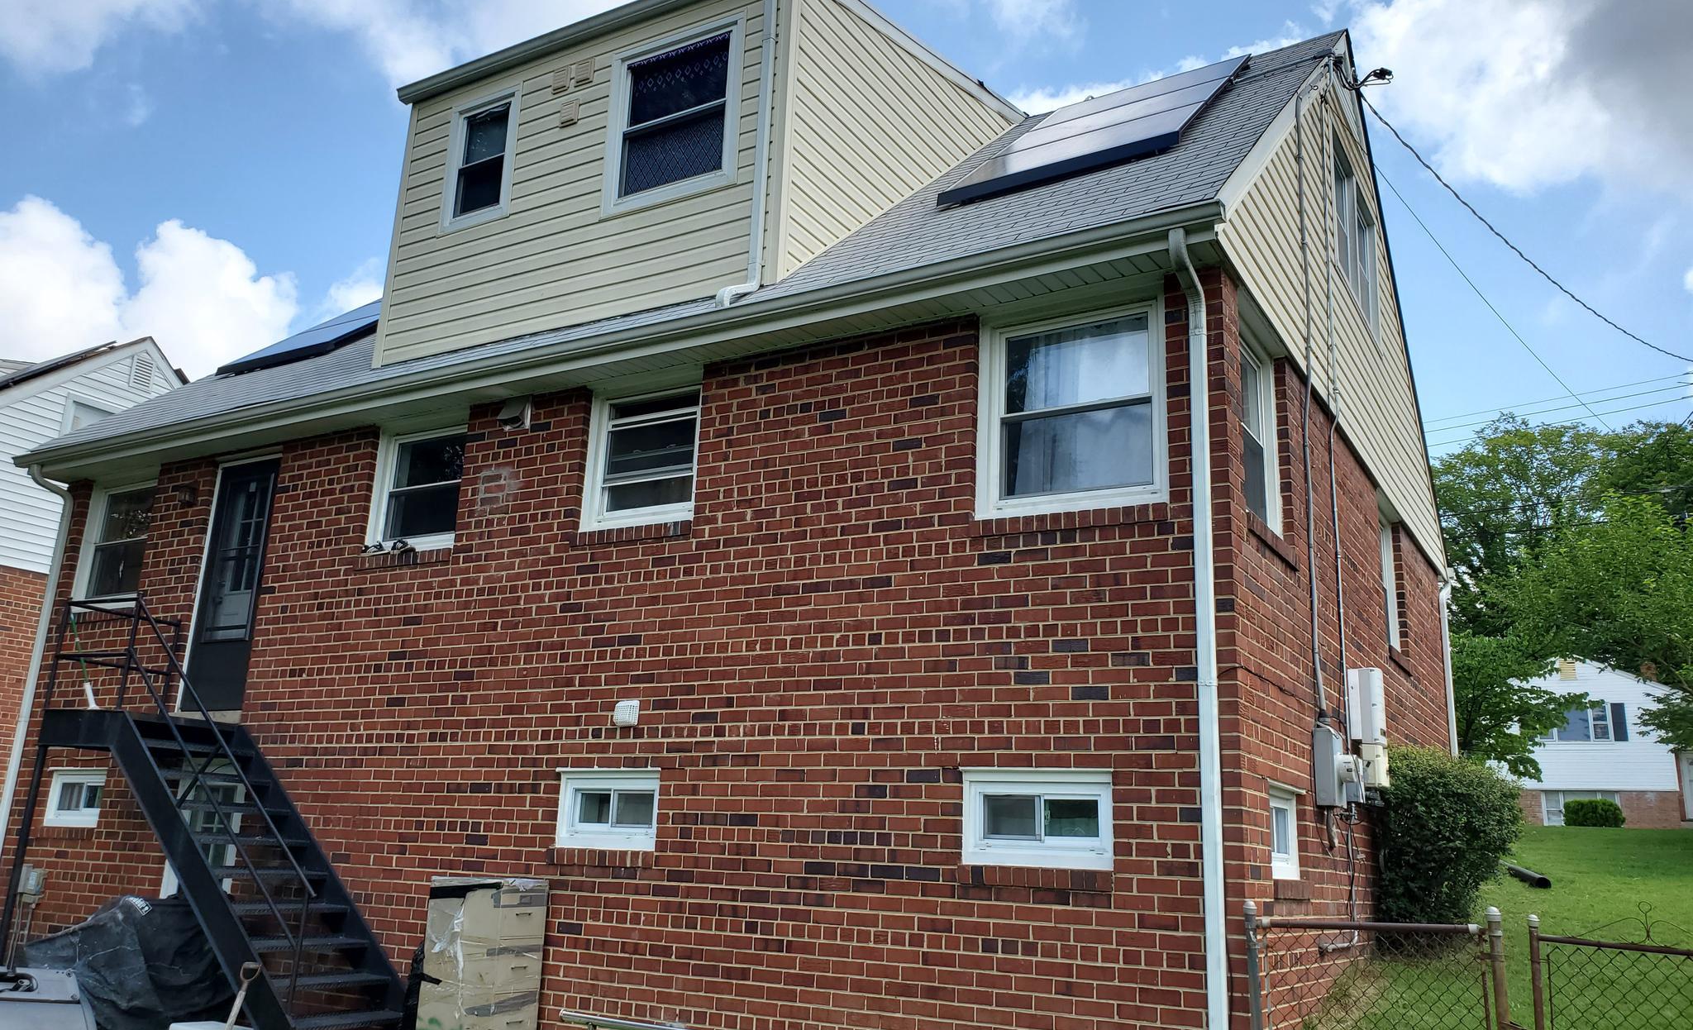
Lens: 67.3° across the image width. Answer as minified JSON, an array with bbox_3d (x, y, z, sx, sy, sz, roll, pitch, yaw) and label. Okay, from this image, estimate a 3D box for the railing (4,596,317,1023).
[{"bbox_3d":[-4.390,1.909,9.023,3.320,2.660,0.920,-6,-17,29],"label":"railing"}]

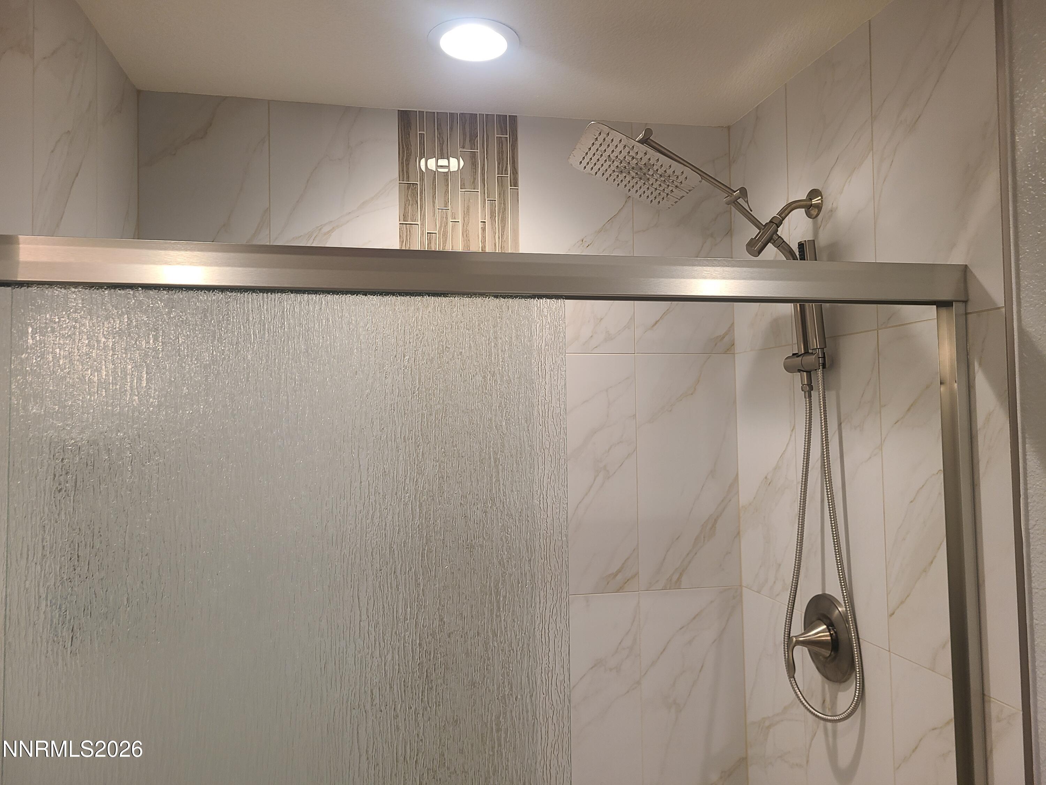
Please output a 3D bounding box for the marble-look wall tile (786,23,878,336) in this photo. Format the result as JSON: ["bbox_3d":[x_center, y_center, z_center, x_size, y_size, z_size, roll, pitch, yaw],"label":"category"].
[{"bbox_3d":[0.653,-0.419,1.667,0.010,0.602,0.299,-1,-2,-12],"label":"marble-look wall tile"}]

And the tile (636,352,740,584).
[{"bbox_3d":[0.431,0.205,2.055,0.278,0.610,0.010,-1,-2,-12],"label":"tile"}]

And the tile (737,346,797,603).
[{"bbox_3d":[0.604,0.199,1.938,0.010,0.610,0.286,-1,-2,-12],"label":"tile"}]

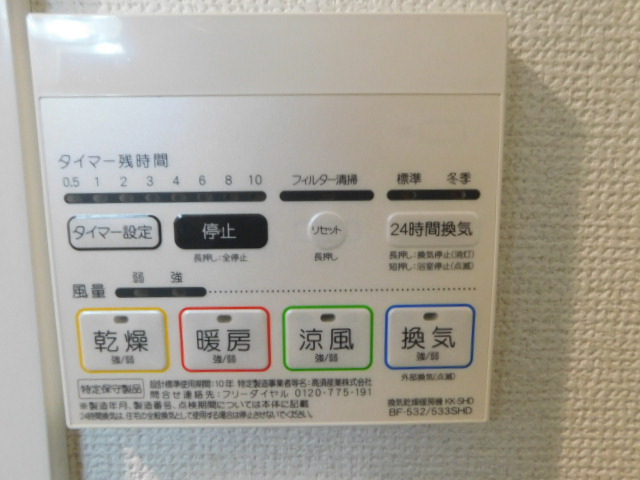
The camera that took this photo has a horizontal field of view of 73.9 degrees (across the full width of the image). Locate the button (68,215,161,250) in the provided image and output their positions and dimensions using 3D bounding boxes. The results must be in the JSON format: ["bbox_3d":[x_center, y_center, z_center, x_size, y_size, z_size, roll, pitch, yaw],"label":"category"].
[{"bbox_3d":[-0.061,-0.002,0.125,0.027,0.010,0.004,-1,7,-1],"label":"button"}]

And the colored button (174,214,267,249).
[{"bbox_3d":[-0.029,-0.003,0.126,0.027,0.010,0.004,-1,7,-1],"label":"colored button"}]

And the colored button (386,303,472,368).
[{"bbox_3d":[0.034,0.030,0.131,0.027,0.020,0.004,-1,7,-1],"label":"colored button"}]

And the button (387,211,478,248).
[{"bbox_3d":[0.034,-0.003,0.127,0.027,0.010,0.004,-1,7,-1],"label":"button"}]

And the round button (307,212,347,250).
[{"bbox_3d":[0.002,-0.003,0.126,0.012,0.012,0.004,-1,7,-1],"label":"round button"}]

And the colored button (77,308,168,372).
[{"bbox_3d":[-0.060,0.031,0.130,0.027,0.020,0.004,-1,7,-1],"label":"colored button"}]

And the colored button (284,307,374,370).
[{"bbox_3d":[0.003,0.030,0.131,0.027,0.020,0.004,-1,7,-1],"label":"colored button"}]

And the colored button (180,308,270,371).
[{"bbox_3d":[-0.029,0.031,0.130,0.027,0.020,0.004,-1,7,-1],"label":"colored button"}]

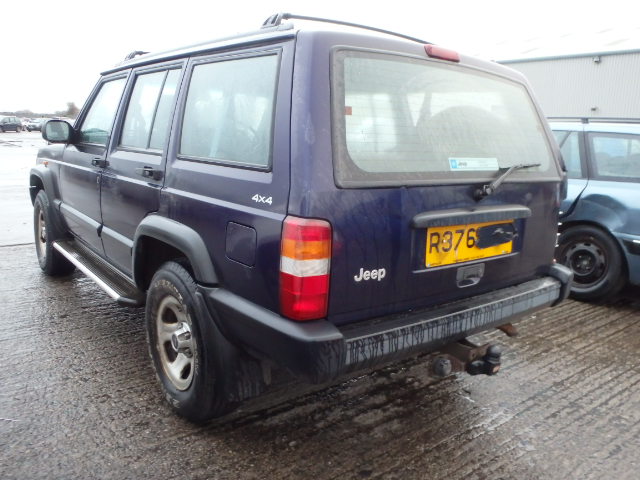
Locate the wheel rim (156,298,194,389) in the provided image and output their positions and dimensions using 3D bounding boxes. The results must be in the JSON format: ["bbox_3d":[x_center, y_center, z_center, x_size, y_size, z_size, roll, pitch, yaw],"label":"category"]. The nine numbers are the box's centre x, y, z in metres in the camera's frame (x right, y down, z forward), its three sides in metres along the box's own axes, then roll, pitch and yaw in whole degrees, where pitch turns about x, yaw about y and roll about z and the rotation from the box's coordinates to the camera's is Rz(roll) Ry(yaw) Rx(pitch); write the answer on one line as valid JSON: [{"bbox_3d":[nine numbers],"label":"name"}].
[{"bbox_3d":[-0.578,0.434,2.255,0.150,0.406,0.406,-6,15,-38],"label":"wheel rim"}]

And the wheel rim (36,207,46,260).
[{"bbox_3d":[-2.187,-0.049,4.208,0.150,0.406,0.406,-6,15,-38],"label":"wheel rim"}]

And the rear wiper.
[{"bbox_3d":[0.771,-0.243,2.084,0.490,0.140,0.085,-6,1,-38],"label":"rear wiper"}]

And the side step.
[{"bbox_3d":[-1.326,0.168,3.116,0.190,0.070,1.480,-6,15,-38],"label":"side step"}]

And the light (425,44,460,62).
[{"bbox_3d":[0.482,-0.723,2.018,0.180,0.048,0.055,-6,15,-38],"label":"light"}]

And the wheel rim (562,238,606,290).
[{"bbox_3d":[2.176,0.188,4.198,0.140,0.390,0.390,-5,14,-35],"label":"wheel rim"}]

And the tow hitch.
[{"bbox_3d":[0.516,0.423,1.927,0.350,0.150,0.220,-6,15,-38],"label":"tow hitch"}]

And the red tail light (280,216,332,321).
[{"bbox_3d":[-0.041,0.084,1.540,0.130,0.305,0.090,-6,15,-38],"label":"red tail light"}]

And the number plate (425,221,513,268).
[{"bbox_3d":[0.583,0.005,1.991,0.540,0.150,0.015,-6,11,-38],"label":"number plate"}]

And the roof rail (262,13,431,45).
[{"bbox_3d":[0.266,-0.876,2.271,1.200,0.100,0.070,-6,15,-38],"label":"roof rail"}]

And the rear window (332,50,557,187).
[{"bbox_3d":[0.531,-0.443,1.996,1.330,0.450,0.060,-6,-9,-38],"label":"rear window"}]

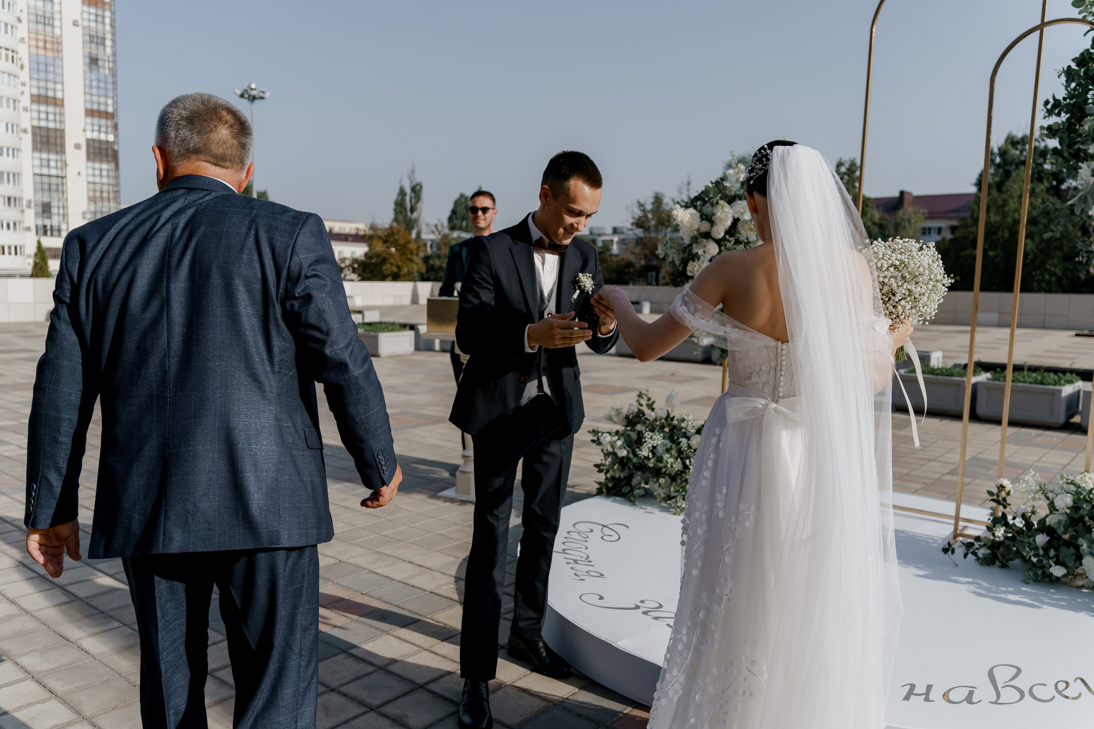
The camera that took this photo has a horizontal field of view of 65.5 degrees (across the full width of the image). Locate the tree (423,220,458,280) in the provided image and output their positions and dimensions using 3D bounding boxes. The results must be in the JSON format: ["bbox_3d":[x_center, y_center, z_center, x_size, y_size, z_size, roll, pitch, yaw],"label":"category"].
[{"bbox_3d":[-7.878,-7.690,62.000,3.200,5.689,3.200,1,6,0],"label":"tree"}]

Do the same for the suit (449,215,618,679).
[{"bbox_3d":[-0.049,0.282,2.780,0.550,1.490,0.460,-3,7,-35],"label":"suit"}]

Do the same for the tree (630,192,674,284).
[{"bbox_3d":[6.989,-7.526,55.000,3.600,7.270,3.600,1,6,0],"label":"tree"}]

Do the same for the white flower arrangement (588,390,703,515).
[{"bbox_3d":[0.563,0.441,4.650,0.700,0.604,0.580,6,7,39],"label":"white flower arrangement"}]

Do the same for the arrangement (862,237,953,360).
[{"bbox_3d":[0.999,-0.182,2.360,0.250,0.335,0.250,6,6,0],"label":"arrangement"}]

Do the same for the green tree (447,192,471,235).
[{"bbox_3d":[-10.442,-16.061,110.000,5.000,12.971,5.000,1,6,0],"label":"green tree"}]

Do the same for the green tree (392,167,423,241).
[{"bbox_3d":[-17.956,-17.677,110.000,4.200,15.908,4.000,1,6,0],"label":"green tree"}]

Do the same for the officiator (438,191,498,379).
[{"bbox_3d":[-0.410,-0.125,5.400,0.560,1.860,0.420,3,6,15],"label":"officiator"}]

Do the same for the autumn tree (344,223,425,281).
[{"bbox_3d":[-11.482,-7.336,60.000,5.600,5.237,5.000,1,6,0],"label":"autumn tree"}]

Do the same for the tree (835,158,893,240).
[{"bbox_3d":[22.029,-9.341,60.000,5.000,10.475,5.000,1,6,0],"label":"tree"}]

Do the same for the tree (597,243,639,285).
[{"bbox_3d":[3.943,-5.298,50.000,3.000,3.689,2.800,1,6,0],"label":"tree"}]

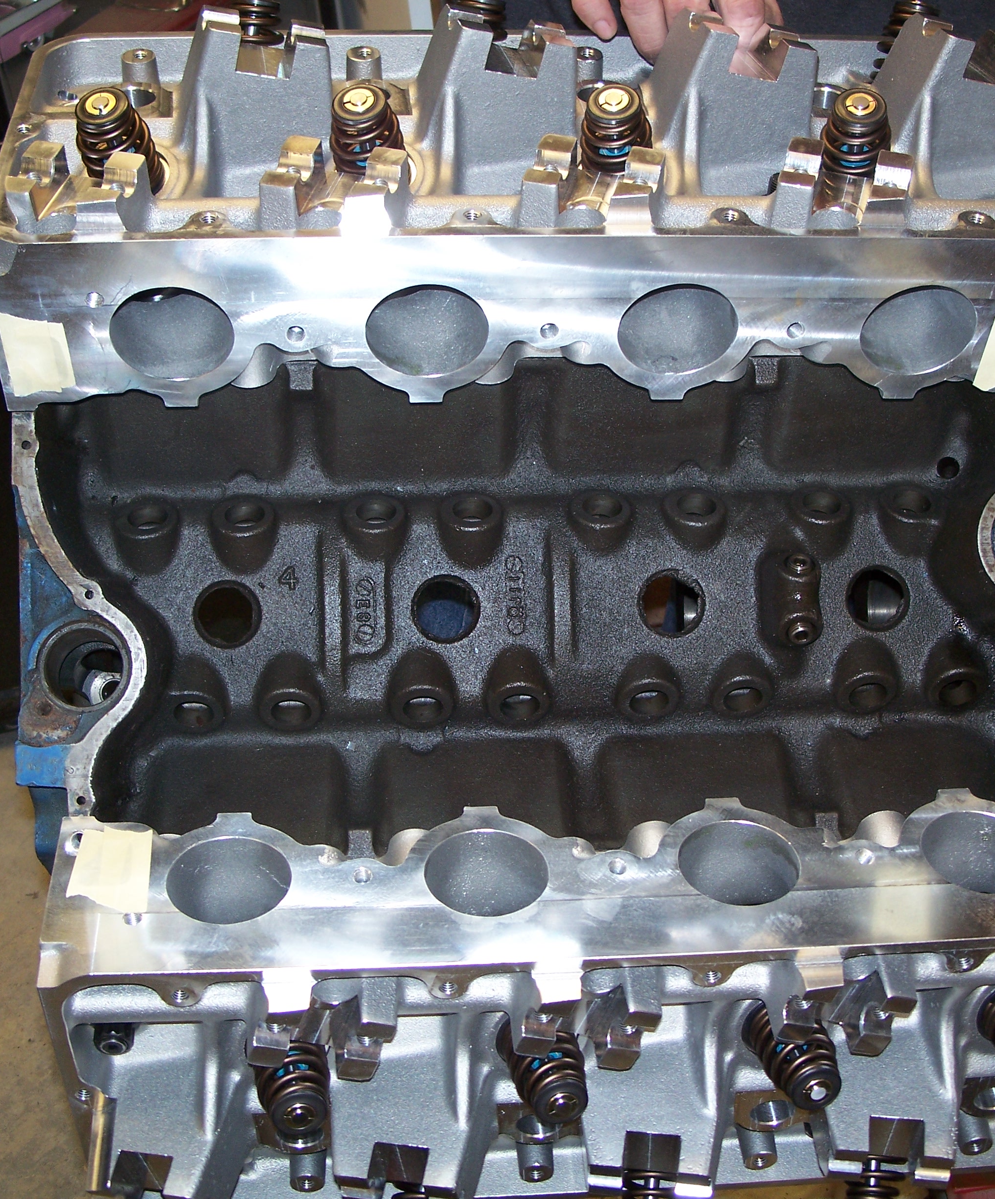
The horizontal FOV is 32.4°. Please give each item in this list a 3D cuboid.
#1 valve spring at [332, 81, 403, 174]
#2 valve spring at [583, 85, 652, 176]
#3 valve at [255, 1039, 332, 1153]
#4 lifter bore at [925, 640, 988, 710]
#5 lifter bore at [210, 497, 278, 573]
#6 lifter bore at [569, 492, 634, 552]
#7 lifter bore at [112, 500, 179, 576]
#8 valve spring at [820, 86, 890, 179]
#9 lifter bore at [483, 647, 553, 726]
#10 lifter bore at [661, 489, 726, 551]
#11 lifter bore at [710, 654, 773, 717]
[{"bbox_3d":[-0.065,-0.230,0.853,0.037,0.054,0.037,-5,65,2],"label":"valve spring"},{"bbox_3d":[0.060,-0.230,0.866,0.036,0.049,0.036,-7,56,2],"label":"valve spring"},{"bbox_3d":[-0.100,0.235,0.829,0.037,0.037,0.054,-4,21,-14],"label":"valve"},{"bbox_3d":[0.254,0.043,0.955,0.036,0.036,0.025,-1,43,-5],"label":"lifter bore"},{"bbox_3d":[-0.138,-0.036,0.938,0.037,0.030,0.037,-1,40,-6],"label":"lifter bore"},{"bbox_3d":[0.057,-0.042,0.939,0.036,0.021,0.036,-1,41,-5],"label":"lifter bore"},{"bbox_3d":[-0.186,-0.034,0.917,0.036,0.024,0.036,-1,41,-5],"label":"lifter bore"},{"bbox_3d":[0.183,-0.235,0.877,0.037,0.054,0.037,-5,65,2],"label":"valve spring"},{"bbox_3d":[0.011,0.048,0.933,0.036,0.036,0.030,-1,43,-5],"label":"lifter bore"},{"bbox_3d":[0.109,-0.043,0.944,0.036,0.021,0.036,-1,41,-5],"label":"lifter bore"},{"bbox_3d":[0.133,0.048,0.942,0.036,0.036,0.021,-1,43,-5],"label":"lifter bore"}]

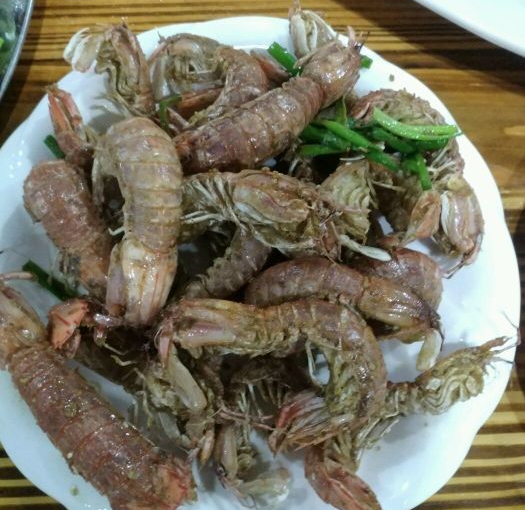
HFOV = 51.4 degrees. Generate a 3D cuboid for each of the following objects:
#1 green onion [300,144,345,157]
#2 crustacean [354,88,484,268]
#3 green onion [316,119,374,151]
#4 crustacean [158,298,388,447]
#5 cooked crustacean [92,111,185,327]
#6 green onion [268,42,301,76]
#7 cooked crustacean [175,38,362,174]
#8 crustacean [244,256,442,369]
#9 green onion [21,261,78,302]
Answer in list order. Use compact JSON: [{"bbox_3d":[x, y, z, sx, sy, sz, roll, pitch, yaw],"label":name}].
[{"bbox_3d":[0.033,-0.058,0.301,0.024,0.007,0.007,0,70,0],"label":"green onion"},{"bbox_3d":[0.087,-0.043,0.309,0.061,0.037,0.096,0,70,0],"label":"crustacean"},{"bbox_3d":[0.045,-0.065,0.298,0.032,0.008,0.008,24,72,8],"label":"green onion"},{"bbox_3d":[0.006,0.057,0.262,0.101,0.036,0.060,4,70,1],"label":"crustacean"},{"bbox_3d":[-0.065,-0.019,0.290,0.038,0.039,0.105,-1,70,0],"label":"cooked crustacean"},{"bbox_3d":[0.013,-0.117,0.324,0.008,0.008,0.024,-36,74,-12],"label":"green onion"},{"bbox_3d":[0.004,-0.086,0.311,0.107,0.034,0.032,-32,73,-11],"label":"cooked crustacean"},{"bbox_3d":[0.042,0.028,0.278,0.095,0.038,0.049,6,70,2],"label":"crustacean"},{"bbox_3d":[-0.114,0.014,0.294,0.037,0.008,0.009,30,73,10],"label":"green onion"}]

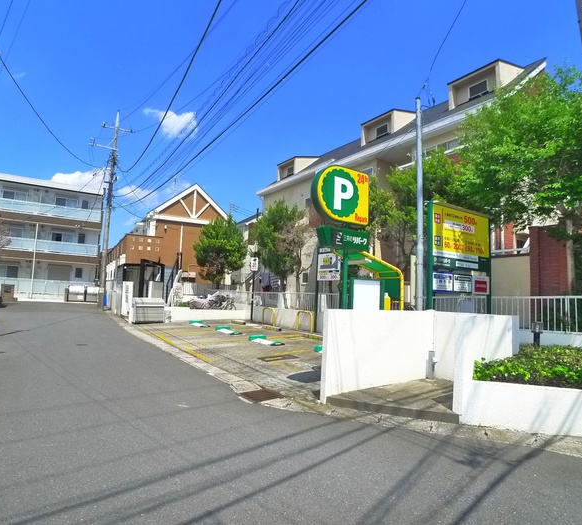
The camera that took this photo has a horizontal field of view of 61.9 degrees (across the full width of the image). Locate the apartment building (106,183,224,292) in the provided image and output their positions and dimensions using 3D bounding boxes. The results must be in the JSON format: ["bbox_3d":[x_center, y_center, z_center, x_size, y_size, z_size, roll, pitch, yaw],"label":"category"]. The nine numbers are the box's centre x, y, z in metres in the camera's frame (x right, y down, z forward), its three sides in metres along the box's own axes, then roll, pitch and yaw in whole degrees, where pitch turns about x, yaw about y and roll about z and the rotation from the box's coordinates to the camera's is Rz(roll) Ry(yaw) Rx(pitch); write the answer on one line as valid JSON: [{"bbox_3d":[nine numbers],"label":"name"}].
[{"bbox_3d":[-7.568,-0.670,30.879,7.100,8.000,7.000,6,-8,-32],"label":"apartment building"}]

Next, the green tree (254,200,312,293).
[{"bbox_3d":[-0.267,-0.119,19.794,2.200,4.890,2.200,2,-4,0],"label":"green tree"}]

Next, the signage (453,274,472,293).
[{"bbox_3d":[3.390,0.428,9.541,0.607,0.353,0.040,5,-5,-36],"label":"signage"}]

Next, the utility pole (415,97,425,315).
[{"bbox_3d":[2.545,-0.643,9.518,0.140,5.400,0.140,2,-4,0],"label":"utility pole"}]

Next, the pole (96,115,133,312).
[{"bbox_3d":[-10.395,-3.176,28.219,2.000,11.780,0.600,6,-8,-32],"label":"pole"}]

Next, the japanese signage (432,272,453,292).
[{"bbox_3d":[2.877,0.389,9.168,0.600,0.365,0.040,5,-5,-36],"label":"japanese signage"}]

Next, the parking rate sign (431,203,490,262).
[{"bbox_3d":[3.407,-0.446,9.817,1.989,1.188,0.130,7,-8,-36],"label":"parking rate sign"}]

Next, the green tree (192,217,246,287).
[{"bbox_3d":[-3.594,-0.111,24.256,2.600,4.364,2.600,6,-8,-32],"label":"green tree"}]

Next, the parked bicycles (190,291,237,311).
[{"bbox_3d":[-3.284,1.770,20.300,1.900,1.080,1.200,2,-5,-5],"label":"parked bicycles"}]

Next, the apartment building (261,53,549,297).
[{"bbox_3d":[4.690,-1.233,21.691,6.000,8.880,15.211,6,-8,-31],"label":"apartment building"}]

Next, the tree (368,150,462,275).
[{"bbox_3d":[3.632,-0.540,14.292,2.800,5.555,2.900,6,-8,-31],"label":"tree"}]

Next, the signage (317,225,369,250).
[{"bbox_3d":[0.867,-0.383,7.975,0.933,0.330,0.250,5,-5,-36],"label":"signage"}]

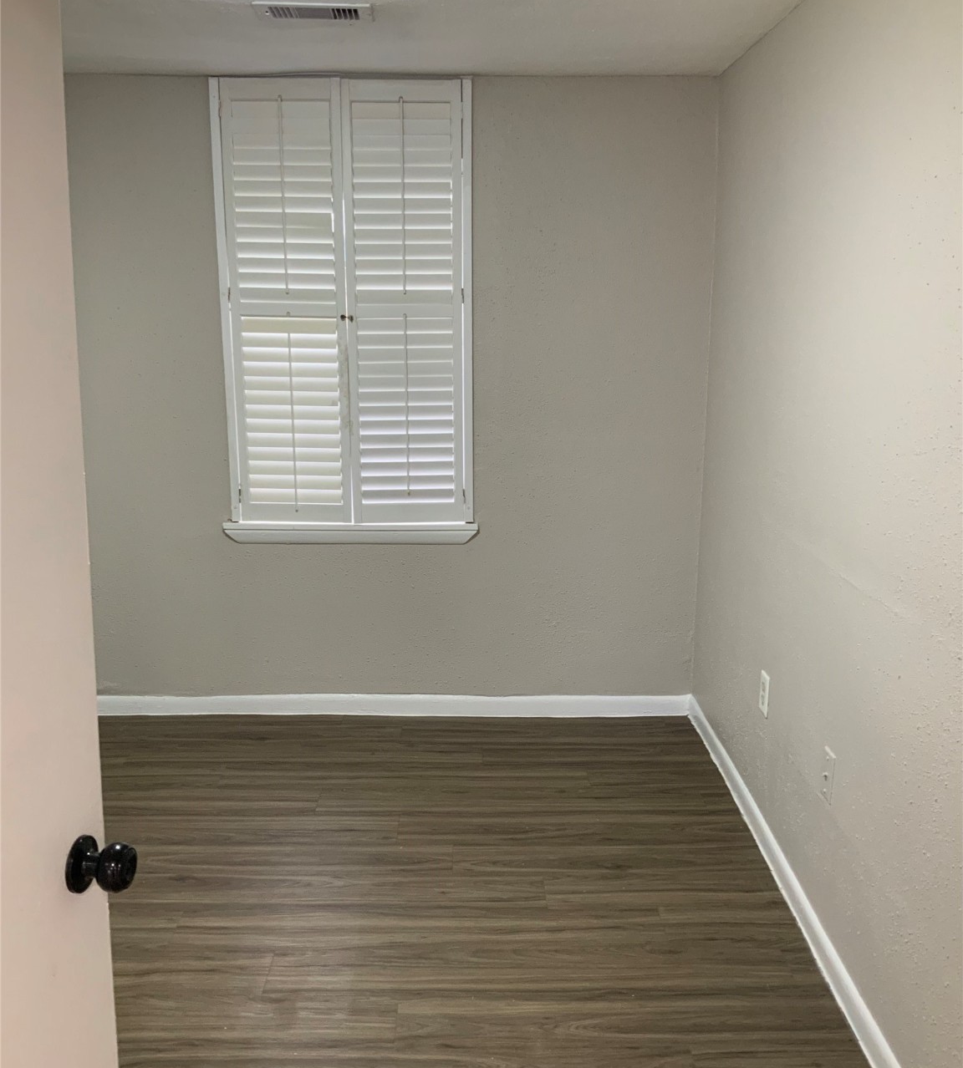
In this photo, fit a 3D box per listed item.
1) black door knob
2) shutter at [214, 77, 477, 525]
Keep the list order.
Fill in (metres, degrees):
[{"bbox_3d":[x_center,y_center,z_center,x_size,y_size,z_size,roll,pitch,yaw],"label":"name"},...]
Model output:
[{"bbox_3d":[-0.436,0.386,1.251,0.064,0.066,0.066,2,12,8],"label":"black door knob"},{"bbox_3d":[-0.474,-0.795,3.793,0.875,1.535,0.050,0,12,-1],"label":"shutter"}]

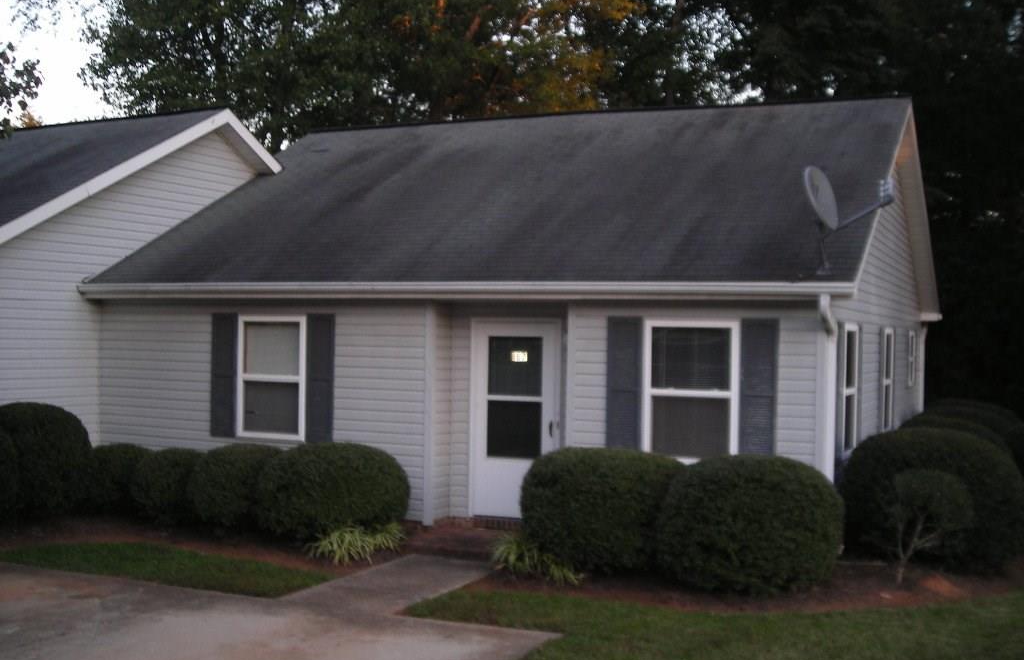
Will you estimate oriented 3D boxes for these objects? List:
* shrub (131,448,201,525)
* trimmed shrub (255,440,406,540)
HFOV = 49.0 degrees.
[{"bbox_3d":[-3.538,1.683,12.226,1.000,0.757,1.050,1,0,25],"label":"shrub"},{"bbox_3d":[-1.814,1.615,11.342,1.488,0.917,1.339,1,0,25],"label":"trimmed shrub"}]

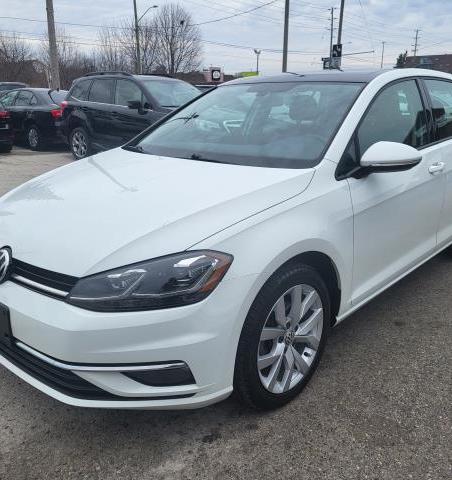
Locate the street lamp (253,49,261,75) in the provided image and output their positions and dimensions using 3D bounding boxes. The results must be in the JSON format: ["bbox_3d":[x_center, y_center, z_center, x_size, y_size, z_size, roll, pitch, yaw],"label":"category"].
[{"bbox_3d":[4.964,-26.255,77.210,1.100,8.400,0.450,0,17,4],"label":"street lamp"}]

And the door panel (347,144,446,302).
[{"bbox_3d":[0.924,-0.140,2.639,0.160,0.690,1.180,15,23,41],"label":"door panel"}]

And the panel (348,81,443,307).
[{"bbox_3d":[0.889,-0.331,2.613,0.250,1.070,1.180,15,23,41],"label":"panel"}]

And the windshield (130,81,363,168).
[{"bbox_3d":[0.079,-0.706,2.772,1.430,0.140,0.860,14,51,42],"label":"windshield"}]

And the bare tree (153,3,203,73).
[{"bbox_3d":[-4.826,-17.069,44.967,4.900,8.900,4.900,-2,17,-5],"label":"bare tree"}]

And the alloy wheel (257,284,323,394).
[{"bbox_3d":[0.229,0.407,2.097,0.190,0.478,0.478,14,22,41],"label":"alloy wheel"}]

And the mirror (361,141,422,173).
[{"bbox_3d":[0.758,-0.391,2.245,0.240,0.155,0.180,14,22,42],"label":"mirror"}]

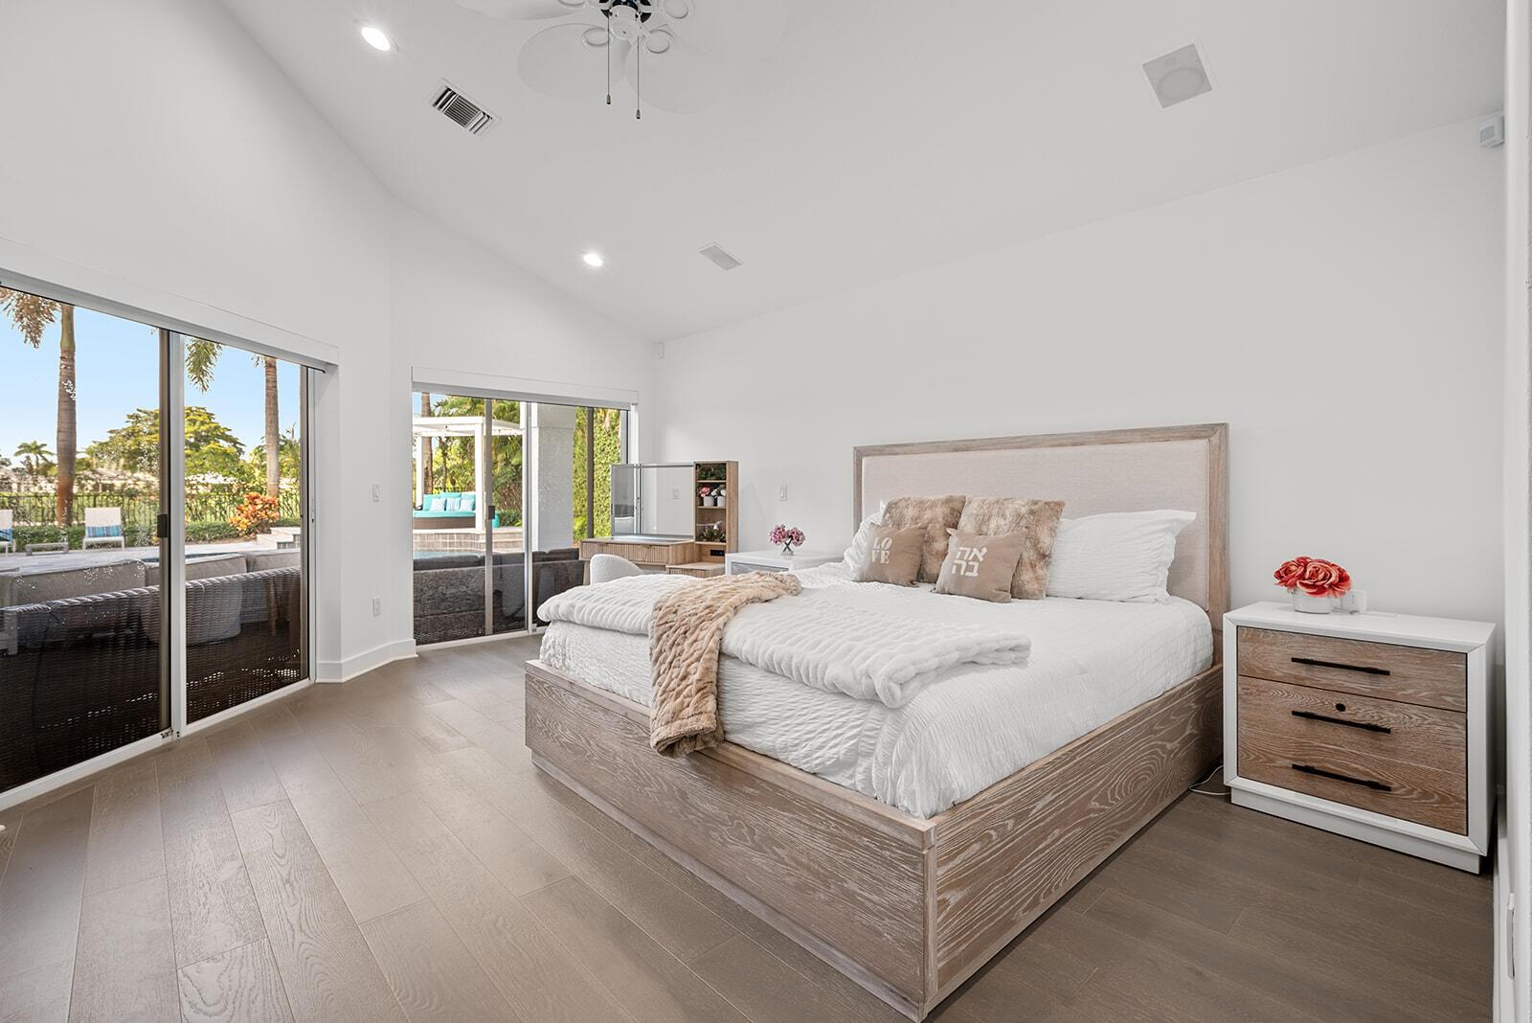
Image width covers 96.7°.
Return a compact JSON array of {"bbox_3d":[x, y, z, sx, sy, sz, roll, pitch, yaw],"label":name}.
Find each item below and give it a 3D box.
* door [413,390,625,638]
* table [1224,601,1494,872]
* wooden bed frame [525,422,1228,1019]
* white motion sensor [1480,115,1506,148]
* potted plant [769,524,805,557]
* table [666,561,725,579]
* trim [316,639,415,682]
[{"bbox_3d":[-2.010,0.039,5.819,1.940,2.030,0.120,-1,1,-42],"label":"door"},{"bbox_3d":[2.123,0.744,2.458,0.505,0.714,0.673,-1,1,-42],"label":"table"},{"bbox_3d":[0.477,0.357,2.959,2.247,1.471,2.059,-1,1,-42],"label":"wooden bed frame"},{"bbox_3d":[2.536,-1.327,2.380,0.042,0.085,0.055,0,1,-10],"label":"white motion sensor"},{"bbox_3d":[0.148,0.205,4.800,0.180,0.218,0.220,-1,1,-42],"label":"potted plant"},{"bbox_3d":[-0.484,0.722,5.265,0.390,0.610,0.430,1,1,31],"label":"table"},{"bbox_3d":[-2.675,1.004,4.621,0.250,0.127,0.730,0,1,0],"label":"trim"}]

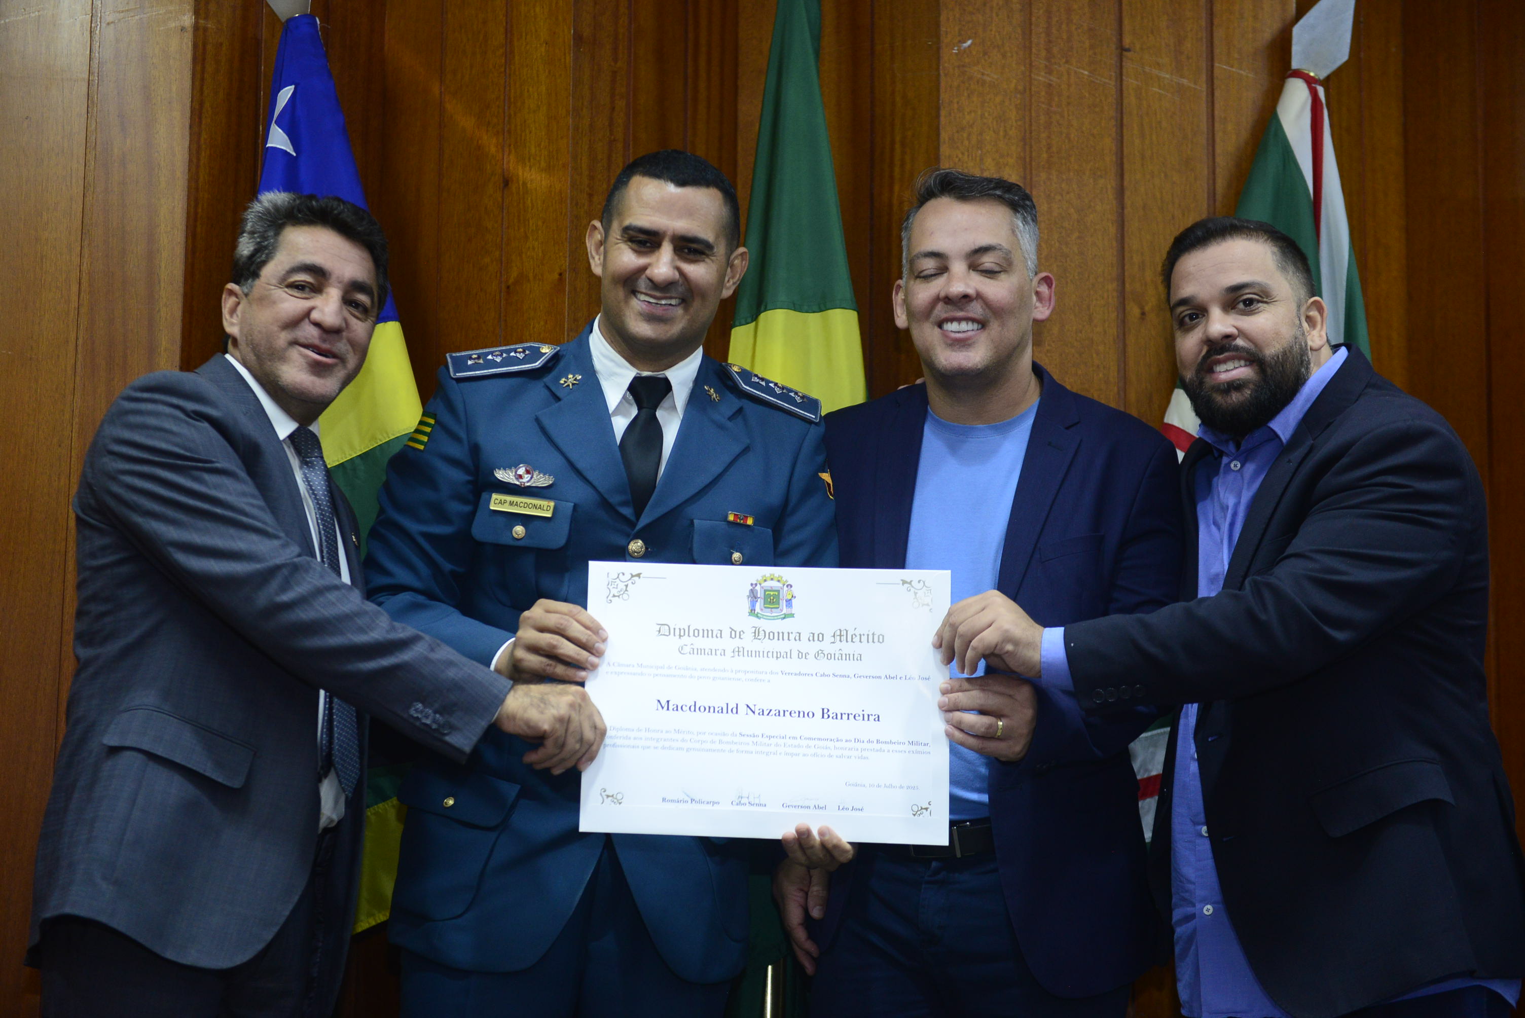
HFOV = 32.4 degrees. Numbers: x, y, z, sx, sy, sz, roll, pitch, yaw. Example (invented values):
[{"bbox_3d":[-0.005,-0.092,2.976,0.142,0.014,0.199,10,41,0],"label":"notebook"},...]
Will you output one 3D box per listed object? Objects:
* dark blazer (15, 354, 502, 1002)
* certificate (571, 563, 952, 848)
[{"bbox_3d":[-0.550,0.190,2.890,0.520,0.730,0.500,-5,-9,36],"label":"dark blazer"},{"bbox_3d":[0.004,0.209,2.850,0.405,0.298,0.015,1,-9,4],"label":"certificate"}]

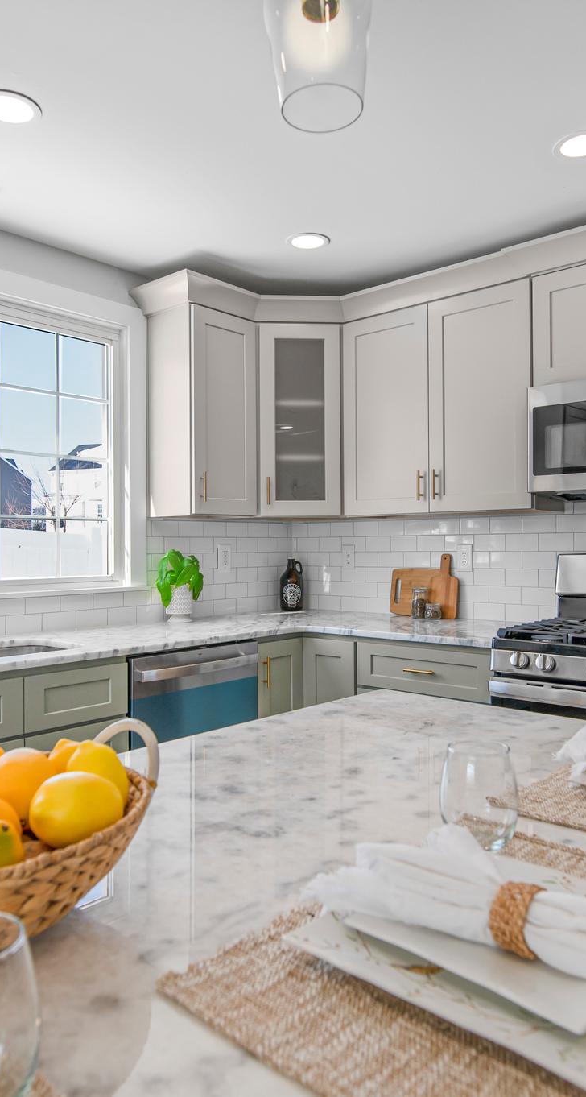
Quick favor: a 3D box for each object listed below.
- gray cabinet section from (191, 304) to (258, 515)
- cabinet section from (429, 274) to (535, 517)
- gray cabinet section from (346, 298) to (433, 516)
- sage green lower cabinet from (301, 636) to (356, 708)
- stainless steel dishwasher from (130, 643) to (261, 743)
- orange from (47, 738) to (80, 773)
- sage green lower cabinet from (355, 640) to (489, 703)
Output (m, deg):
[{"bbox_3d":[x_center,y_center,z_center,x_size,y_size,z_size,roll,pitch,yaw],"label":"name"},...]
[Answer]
[{"bbox_3d":[-0.417,-0.602,3.398,0.315,0.909,0.407,0,-1,40],"label":"gray cabinet section"},{"bbox_3d":[0.866,-0.605,3.143,0.451,0.909,0.315,0,-1,40],"label":"cabinet section"},{"bbox_3d":[0.520,-0.602,3.433,0.443,0.909,0.315,0,-1,40],"label":"gray cabinet section"},{"bbox_3d":[0.333,0.803,3.242,0.280,0.870,0.580,0,0,39],"label":"sage green lower cabinet"},{"bbox_3d":[-0.578,0.815,2.927,0.640,0.880,0.605,0,0,41],"label":"stainless steel dishwasher"},{"bbox_3d":[-0.207,0.221,0.720,0.064,0.066,0.067,0,0,44],"label":"orange"},{"bbox_3d":[0.698,0.805,3.068,0.605,0.890,0.630,0,0,41],"label":"sage green lower cabinet"}]

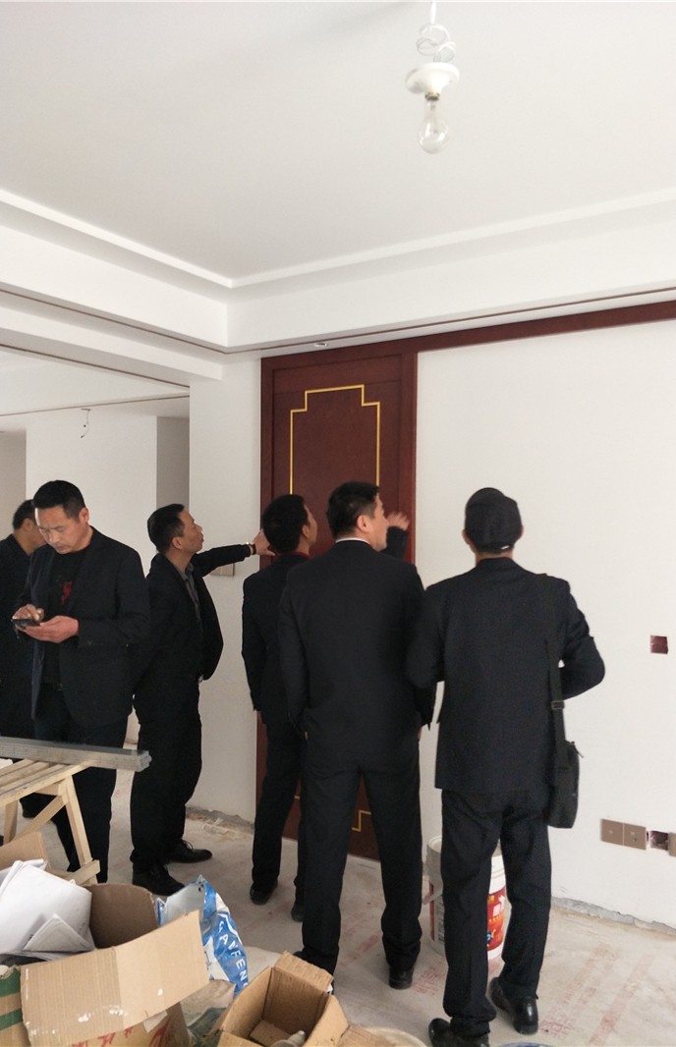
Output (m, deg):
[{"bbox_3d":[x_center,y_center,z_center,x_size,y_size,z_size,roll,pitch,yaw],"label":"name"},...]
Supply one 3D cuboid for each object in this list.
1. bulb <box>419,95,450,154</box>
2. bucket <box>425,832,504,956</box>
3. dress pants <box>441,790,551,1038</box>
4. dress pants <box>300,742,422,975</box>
[{"bbox_3d":[0.187,-0.769,1.400,0.061,0.108,0.061,1,-1,0],"label":"bulb"},{"bbox_3d":[0.487,1.398,2.720,0.308,0.355,0.308,1,-1,0],"label":"bucket"},{"bbox_3d":[0.490,1.090,2.250,0.360,0.890,0.300,1,-1,-5],"label":"dress pants"},{"bbox_3d":[0.085,1.115,2.600,0.430,0.860,0.310,0,1,9],"label":"dress pants"}]

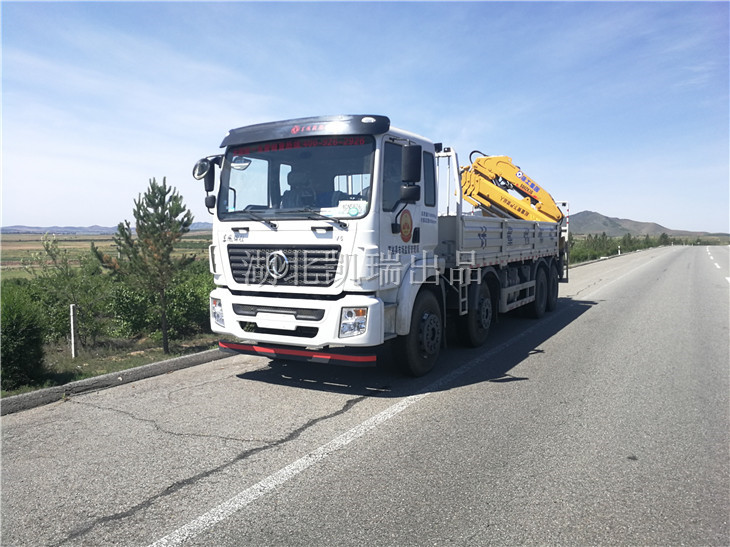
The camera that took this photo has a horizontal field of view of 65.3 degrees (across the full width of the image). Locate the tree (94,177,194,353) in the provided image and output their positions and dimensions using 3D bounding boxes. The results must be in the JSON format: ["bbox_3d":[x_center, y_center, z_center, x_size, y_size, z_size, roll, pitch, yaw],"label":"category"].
[{"bbox_3d":[-2.886,-0.124,7.450,1.280,2.300,1.250,0,4,0],"label":"tree"}]

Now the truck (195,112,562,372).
[{"bbox_3d":[1.503,-0.817,10.567,2.600,3.750,9.900,2,4,30],"label":"truck"}]

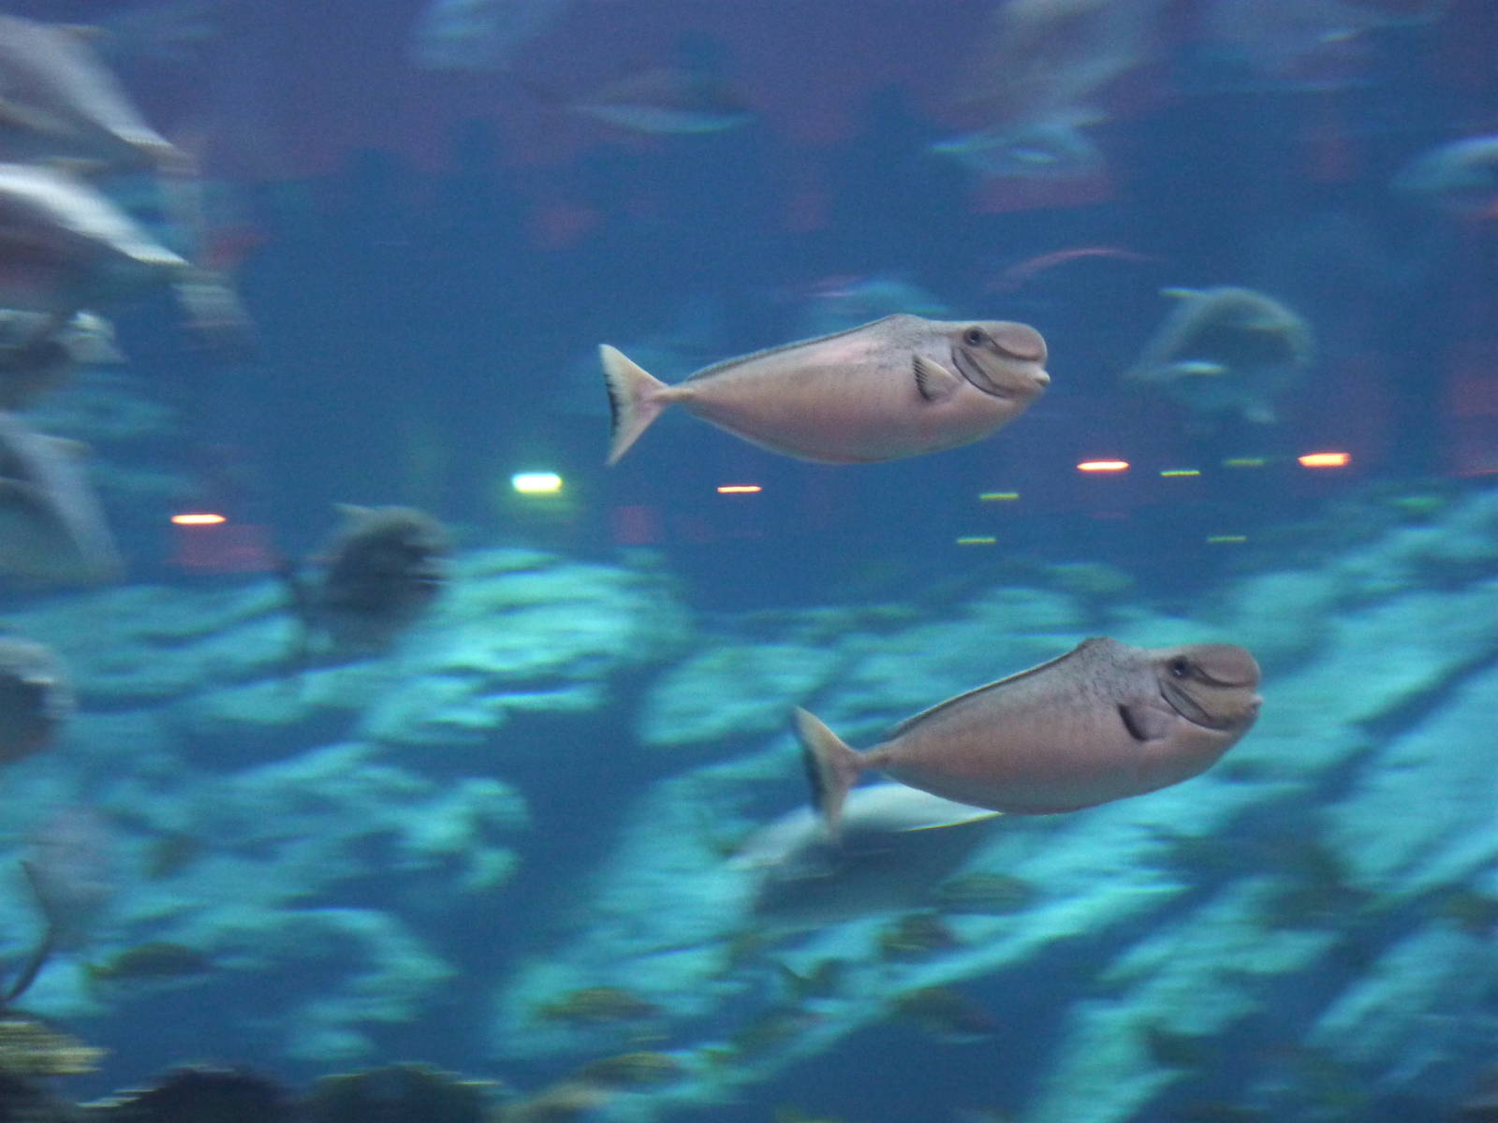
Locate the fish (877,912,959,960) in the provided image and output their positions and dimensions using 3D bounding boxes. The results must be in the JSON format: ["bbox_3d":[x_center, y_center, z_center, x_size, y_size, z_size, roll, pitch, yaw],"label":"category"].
[{"bbox_3d":[0.262,0.581,9.200,0.135,0.060,0.031,13,-4,-20],"label":"fish"}]

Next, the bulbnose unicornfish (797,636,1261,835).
[{"bbox_3d":[0.271,0.169,5.750,0.456,0.155,0.090,-11,3,-15],"label":"bulbnose unicornfish"}]

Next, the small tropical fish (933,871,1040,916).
[{"bbox_3d":[0.365,0.515,9.200,0.167,0.065,0.034,0,0,0],"label":"small tropical fish"}]

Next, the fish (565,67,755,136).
[{"bbox_3d":[-0.158,-0.776,10.000,0.336,0.107,0.055,2,0,0],"label":"fish"}]

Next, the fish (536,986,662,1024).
[{"bbox_3d":[-0.235,0.697,9.300,0.195,0.057,0.030,0,0,0],"label":"fish"}]

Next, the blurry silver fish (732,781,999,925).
[{"bbox_3d":[0.157,0.387,7.800,0.360,0.146,0.076,-12,2,-10],"label":"blurry silver fish"}]

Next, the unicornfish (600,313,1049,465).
[{"bbox_3d":[0.078,-0.175,6.000,0.451,0.147,0.085,-3,0,-3],"label":"unicornfish"}]

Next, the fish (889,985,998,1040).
[{"bbox_3d":[0.304,0.702,9.200,0.166,0.058,0.030,14,-2,-10],"label":"fish"}]

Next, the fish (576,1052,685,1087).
[{"bbox_3d":[-0.187,0.788,9.200,0.169,0.054,0.028,-3,0,0],"label":"fish"}]

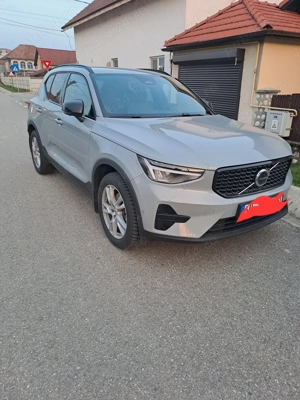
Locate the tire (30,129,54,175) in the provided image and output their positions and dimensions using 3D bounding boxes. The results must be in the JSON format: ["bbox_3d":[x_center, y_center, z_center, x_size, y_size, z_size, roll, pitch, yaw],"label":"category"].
[{"bbox_3d":[-1.754,-0.778,4.746,0.240,0.710,0.710,-13,26,-31],"label":"tire"}]

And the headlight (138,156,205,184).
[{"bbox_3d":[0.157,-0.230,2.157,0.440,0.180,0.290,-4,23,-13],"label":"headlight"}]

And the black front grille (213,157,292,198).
[{"bbox_3d":[0.875,-0.181,2.305,0.980,0.260,0.110,-13,26,-31],"label":"black front grille"}]

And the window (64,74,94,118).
[{"bbox_3d":[-0.725,-1.120,3.078,0.080,0.440,1.000,12,12,-38],"label":"window"}]

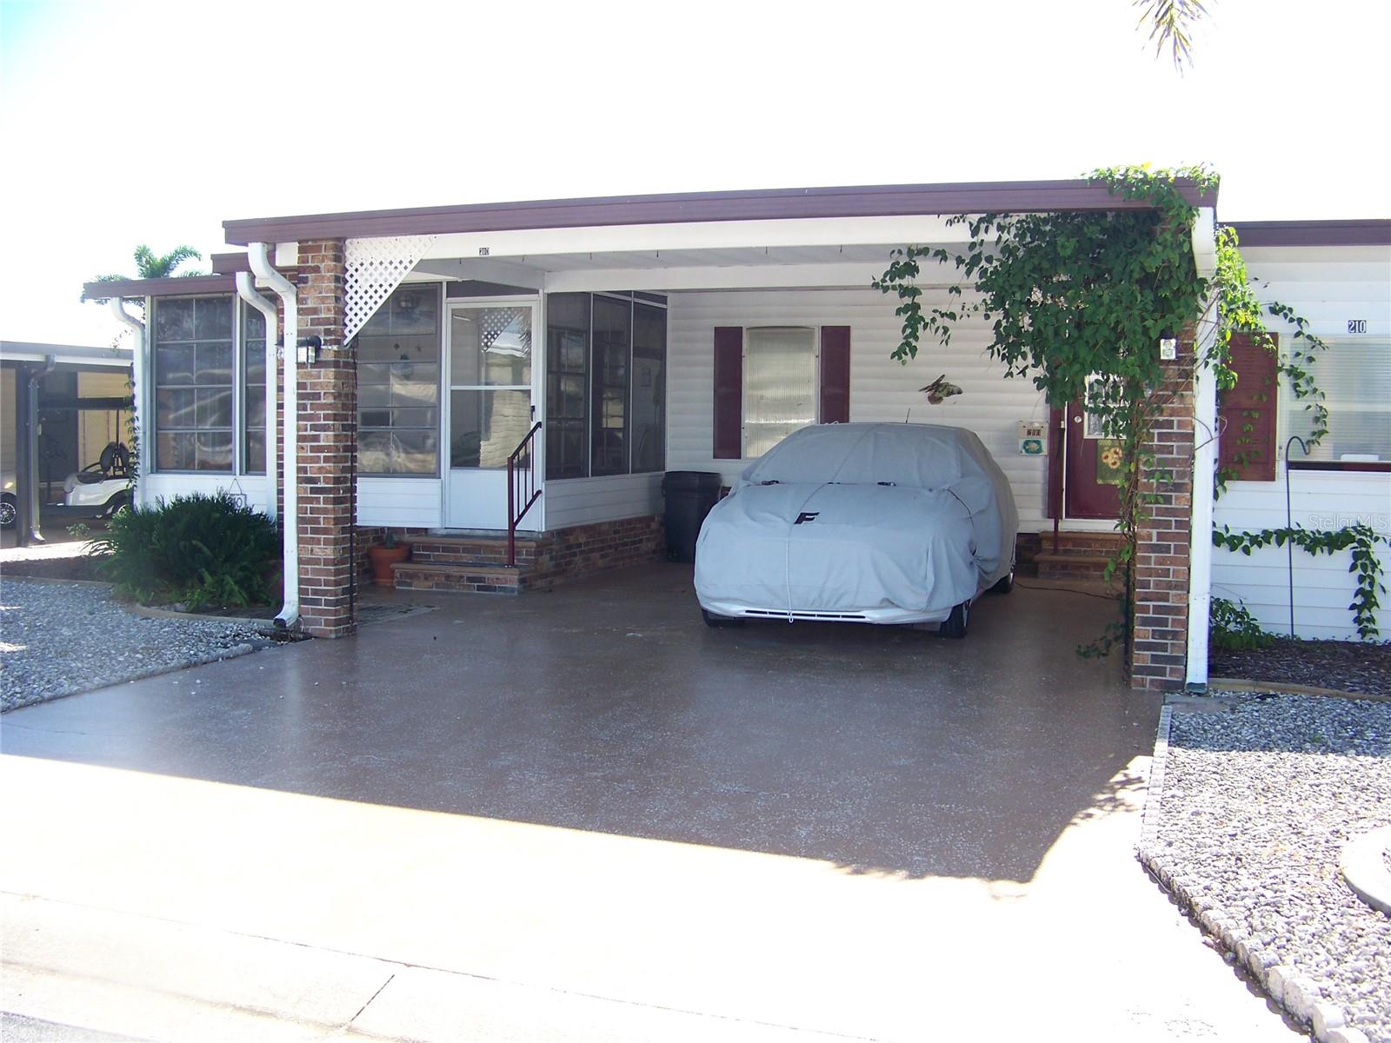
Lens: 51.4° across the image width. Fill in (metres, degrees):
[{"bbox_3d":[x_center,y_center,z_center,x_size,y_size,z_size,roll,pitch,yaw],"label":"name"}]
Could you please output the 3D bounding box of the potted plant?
[{"bbox_3d":[-2.760,0.326,12.899,0.380,0.455,0.380,1,3,0],"label":"potted plant"}]

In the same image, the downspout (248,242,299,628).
[{"bbox_3d":[-2.709,-0.537,9.395,0.120,2.540,0.440,2,4,19],"label":"downspout"}]

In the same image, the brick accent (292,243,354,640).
[{"bbox_3d":[-2.438,-0.555,9.588,0.290,2.645,0.290,2,4,19],"label":"brick accent"}]

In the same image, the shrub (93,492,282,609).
[{"bbox_3d":[-4.046,0.153,11.741,1.600,0.900,1.350,2,4,19],"label":"shrub"}]

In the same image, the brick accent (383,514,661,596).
[{"bbox_3d":[-1.583,0.253,14.070,1.380,0.490,3.500,2,4,19],"label":"brick accent"}]

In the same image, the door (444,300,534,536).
[{"bbox_3d":[-1.822,-0.943,12.862,0.930,2.060,0.070,2,4,19],"label":"door"}]

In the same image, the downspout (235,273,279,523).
[{"bbox_3d":[-4.034,-0.944,13.388,0.120,2.690,0.460,2,4,19],"label":"downspout"}]

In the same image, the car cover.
[{"bbox_3d":[1.460,-0.135,11.416,1.890,1.310,4.780,2,4,19],"label":"car cover"}]

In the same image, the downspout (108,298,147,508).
[{"bbox_3d":[-5.467,-0.911,13.969,0.120,2.540,0.400,2,4,19],"label":"downspout"}]

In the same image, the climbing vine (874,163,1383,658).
[{"bbox_3d":[2.425,-0.534,7.962,2.770,2.670,1.700,2,4,19],"label":"climbing vine"}]

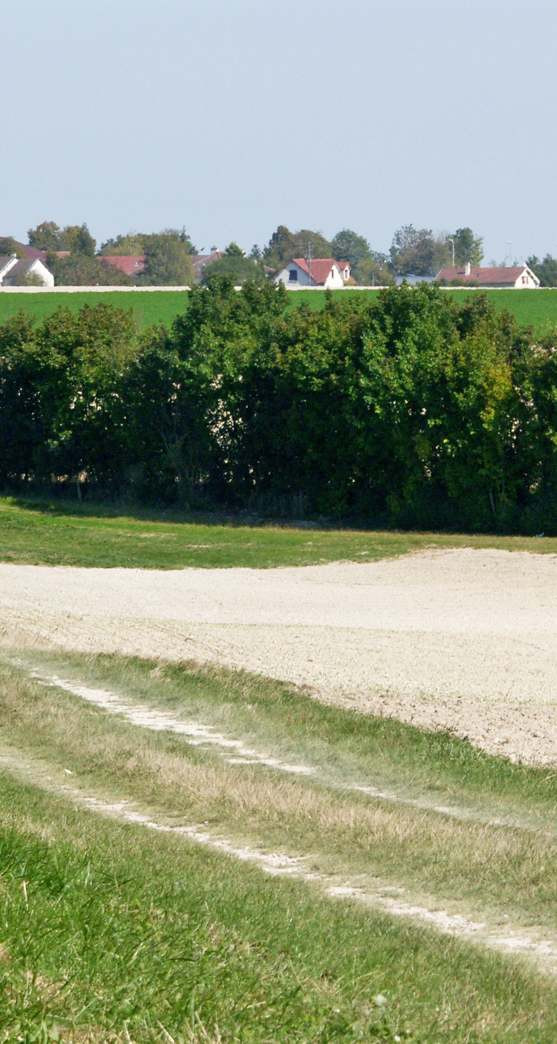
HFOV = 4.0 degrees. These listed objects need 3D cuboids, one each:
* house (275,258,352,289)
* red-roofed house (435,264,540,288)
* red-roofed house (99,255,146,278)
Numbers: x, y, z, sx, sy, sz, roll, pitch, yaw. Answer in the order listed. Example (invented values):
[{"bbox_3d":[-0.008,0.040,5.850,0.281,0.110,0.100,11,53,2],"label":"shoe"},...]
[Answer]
[{"bbox_3d":[5.963,-42.558,1400.093,10.000,6.700,11.000,1,2,38],"label":"house"},{"bbox_3d":[36.252,-42.022,1400.076,16.000,5.500,9.000,1,2,27],"label":"red-roofed house"},{"bbox_3d":[-28.524,-45.201,1470.094,13.000,6.800,10.000,-1,2,-30],"label":"red-roofed house"}]

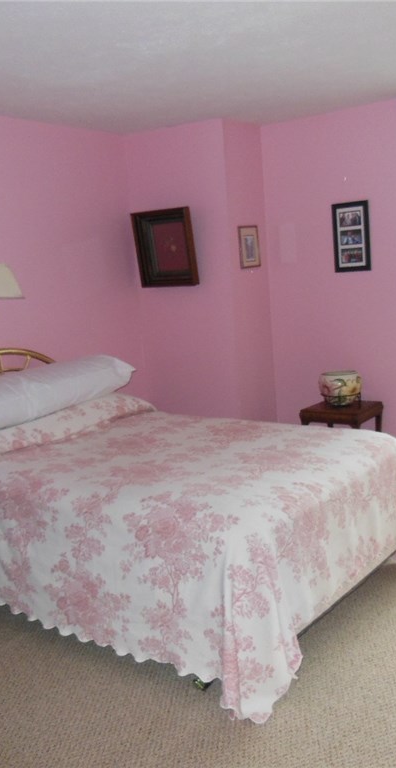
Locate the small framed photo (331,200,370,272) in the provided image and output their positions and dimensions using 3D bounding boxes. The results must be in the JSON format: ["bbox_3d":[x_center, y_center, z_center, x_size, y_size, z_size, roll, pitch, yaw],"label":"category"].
[{"bbox_3d":[0.937,-0.903,4.542,0.238,0.418,0.020,2,11,37],"label":"small framed photo"}]

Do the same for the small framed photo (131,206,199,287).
[{"bbox_3d":[-0.221,-0.889,4.822,0.440,0.485,0.065,2,17,37],"label":"small framed photo"}]

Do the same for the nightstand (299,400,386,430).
[{"bbox_3d":[0.892,0.439,4.529,0.395,0.605,0.370,2,11,37],"label":"nightstand"}]

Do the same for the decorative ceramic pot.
[{"bbox_3d":[0.876,0.036,4.536,0.260,0.190,0.260,-4,9,1],"label":"decorative ceramic pot"}]

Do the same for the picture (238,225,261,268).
[{"bbox_3d":[0.337,-0.879,4.746,0.020,0.260,0.215,2,11,37],"label":"picture"}]

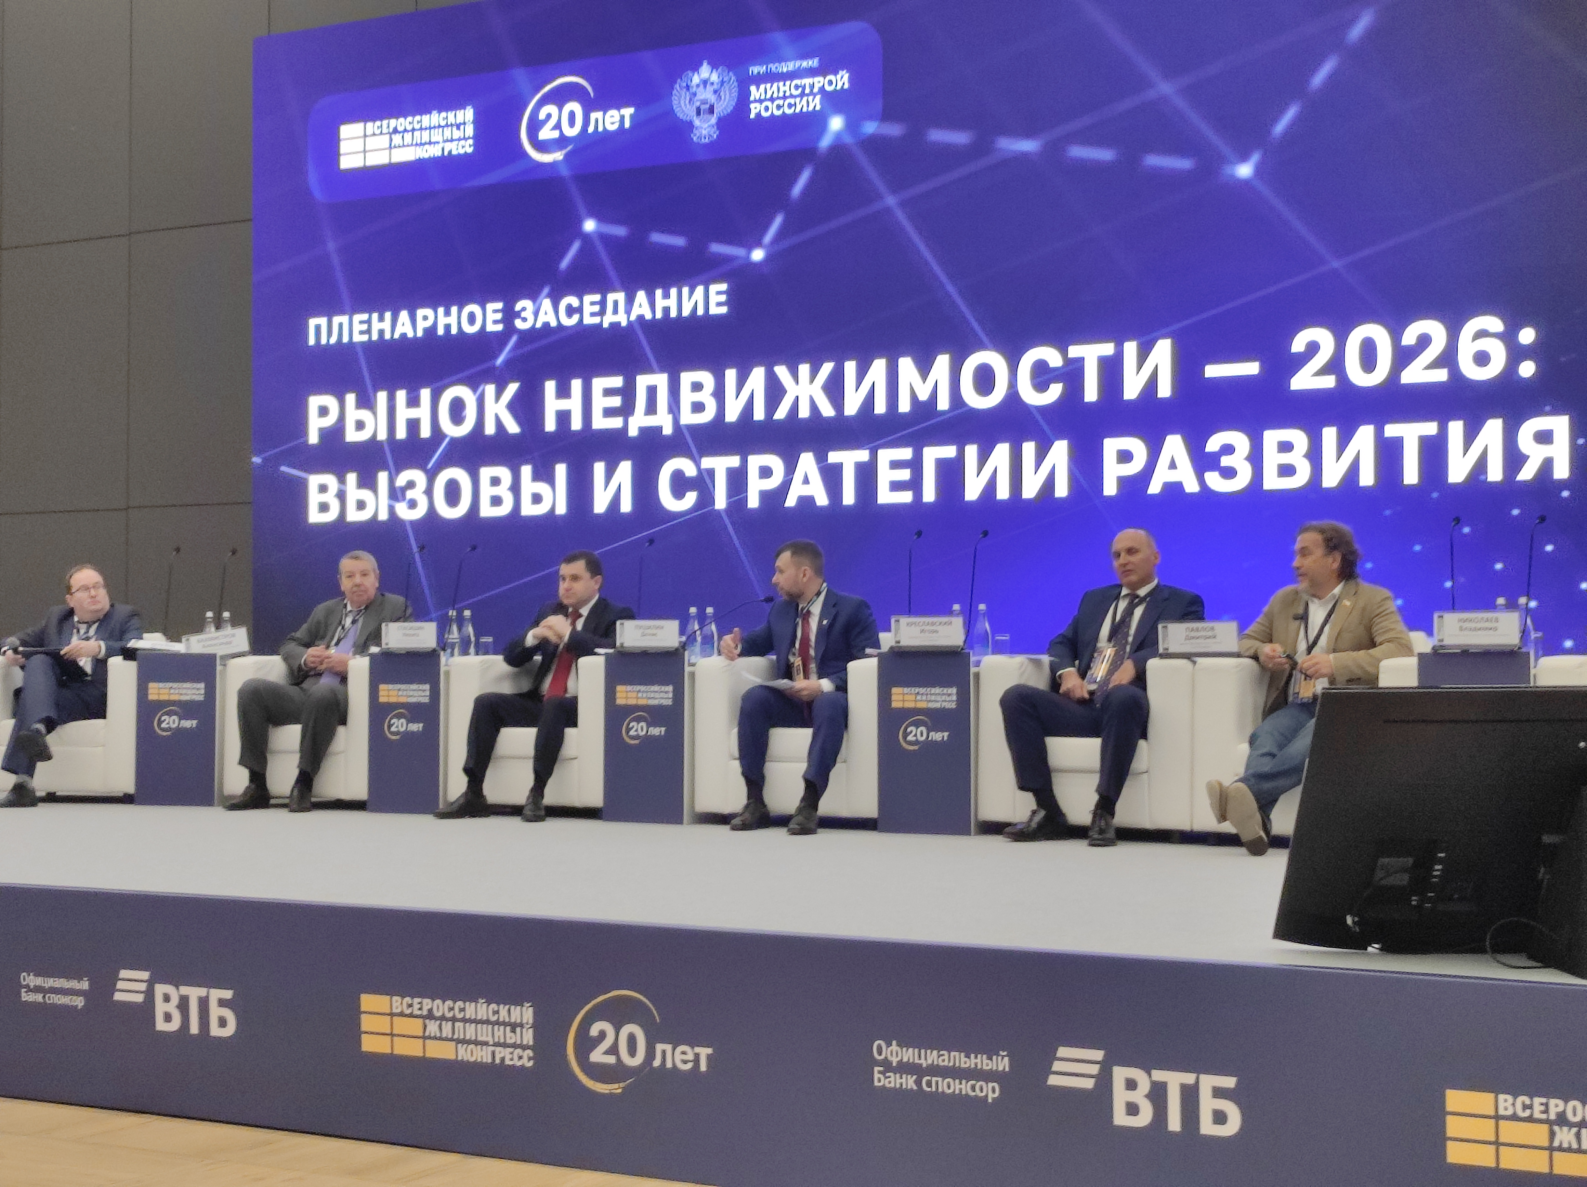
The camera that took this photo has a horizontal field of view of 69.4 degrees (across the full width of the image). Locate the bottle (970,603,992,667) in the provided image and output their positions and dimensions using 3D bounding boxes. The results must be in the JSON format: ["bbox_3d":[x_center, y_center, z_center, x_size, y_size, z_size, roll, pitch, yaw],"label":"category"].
[{"bbox_3d":[0.790,0.177,4.794,0.070,0.262,0.070,-1,-1,15],"label":"bottle"}]

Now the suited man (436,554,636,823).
[{"bbox_3d":[-1.142,0.392,5.336,0.703,1.212,0.730,-1,-2,20],"label":"suited man"}]

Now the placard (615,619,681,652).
[{"bbox_3d":[-0.603,0.175,4.760,0.281,0.127,0.091,-1,-2,15],"label":"placard"}]

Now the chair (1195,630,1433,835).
[{"bbox_3d":[1.958,0.526,4.433,0.800,0.769,0.800,-1,-2,20],"label":"chair"}]

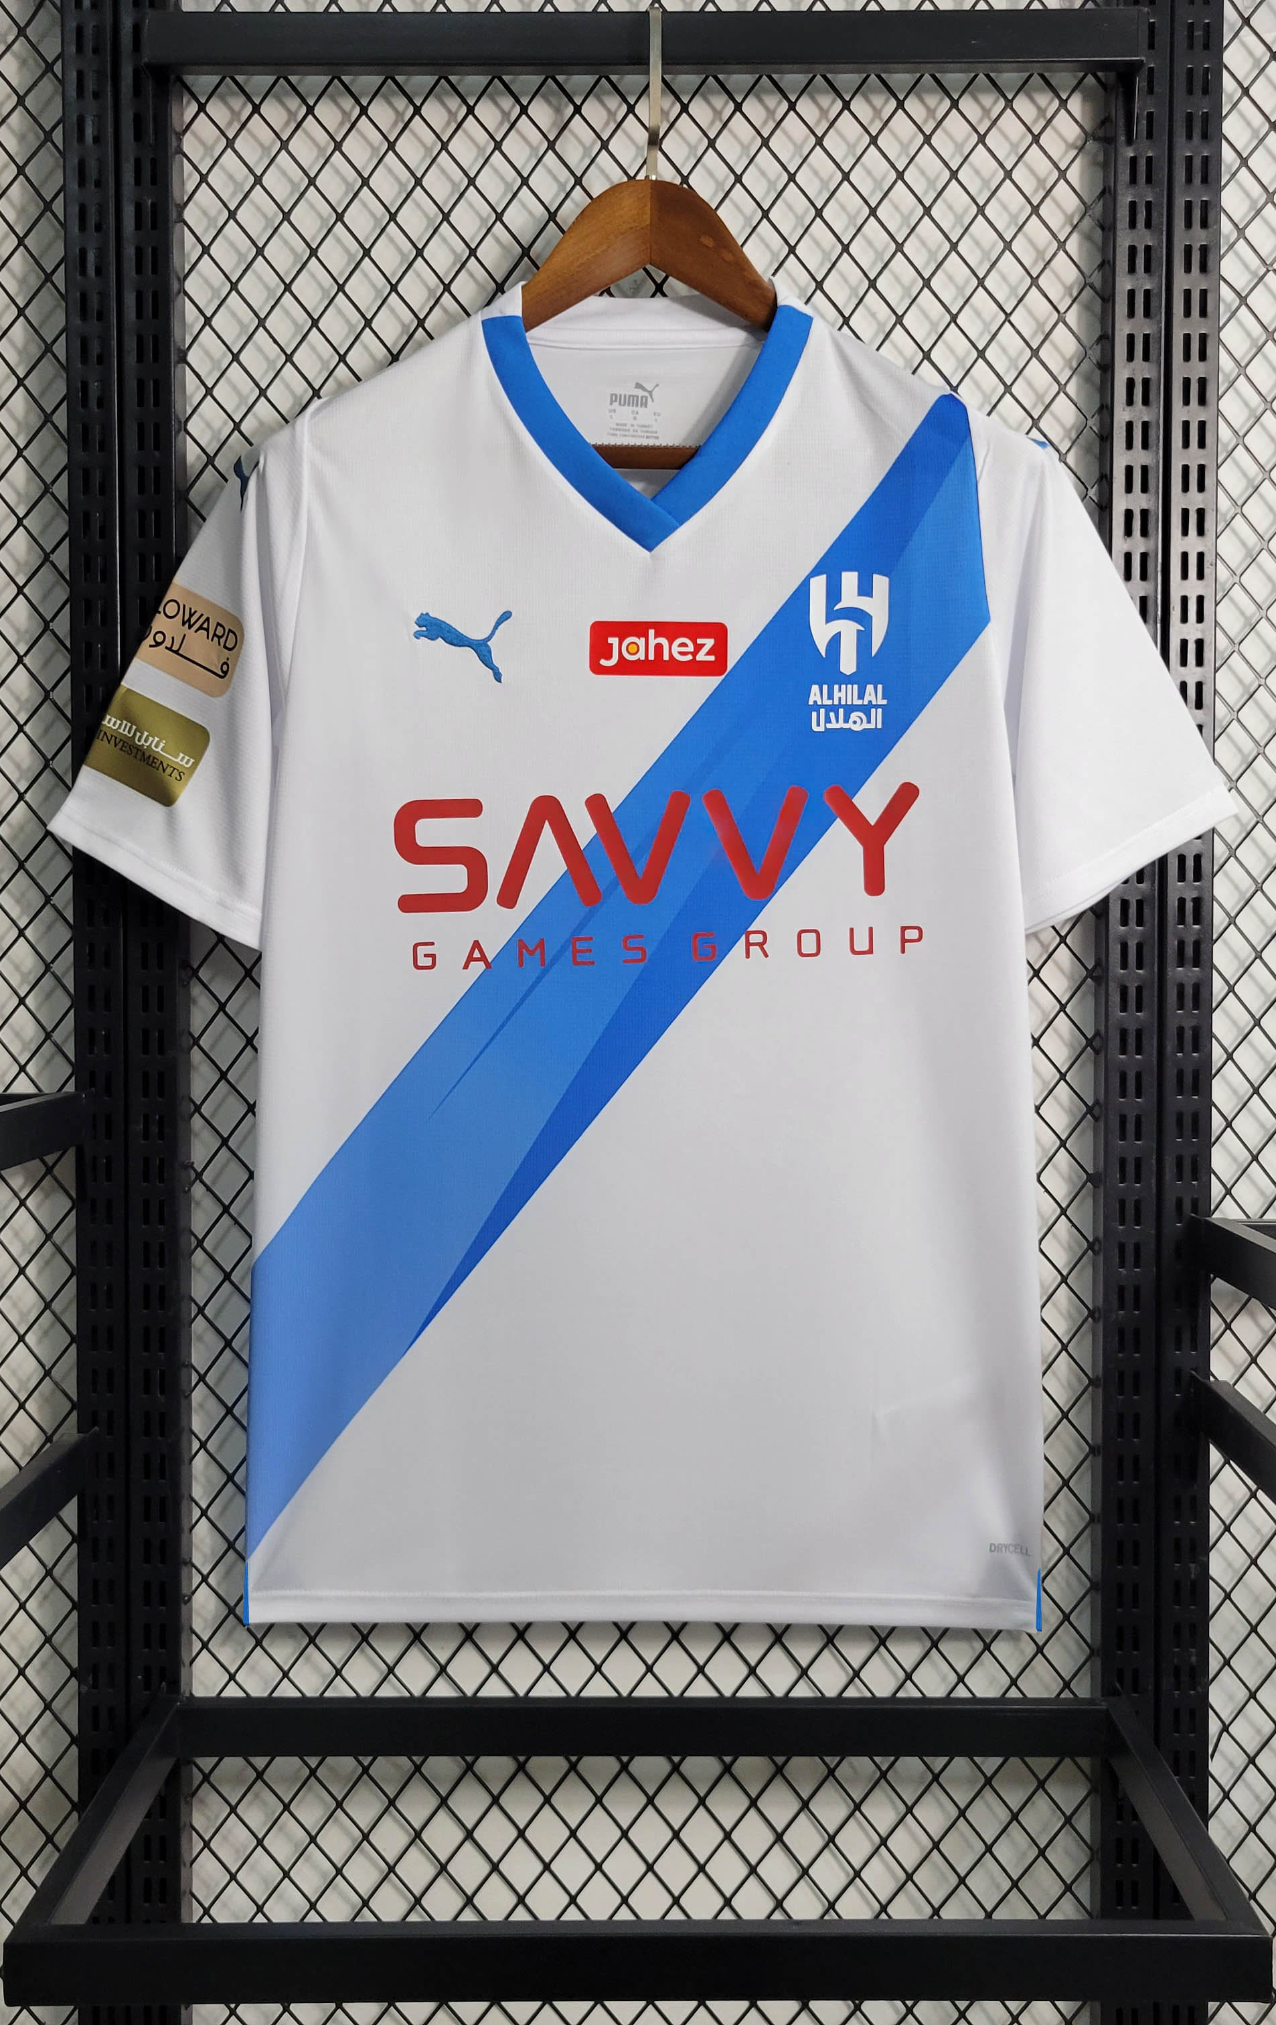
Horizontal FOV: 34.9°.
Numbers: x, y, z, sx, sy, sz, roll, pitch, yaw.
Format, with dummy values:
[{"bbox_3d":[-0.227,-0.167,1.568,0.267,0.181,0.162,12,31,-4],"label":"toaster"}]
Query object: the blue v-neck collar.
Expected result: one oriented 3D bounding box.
[{"bbox_3d":[0.005,-0.330,1.135,0.182,0.141,0.065,0,2,0],"label":"blue v-neck collar"}]

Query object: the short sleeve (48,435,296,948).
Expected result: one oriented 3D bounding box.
[{"bbox_3d":[-0.264,-0.185,1.150,0.137,0.290,0.100,0,2,0],"label":"short sleeve"}]

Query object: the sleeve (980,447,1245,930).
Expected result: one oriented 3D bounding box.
[{"bbox_3d":[0.269,-0.189,1.150,0.140,0.283,0.100,0,2,0],"label":"sleeve"}]

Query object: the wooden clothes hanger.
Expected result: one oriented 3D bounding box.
[{"bbox_3d":[0.005,-0.439,1.150,0.434,0.264,0.060,0,2,0],"label":"wooden clothes hanger"}]

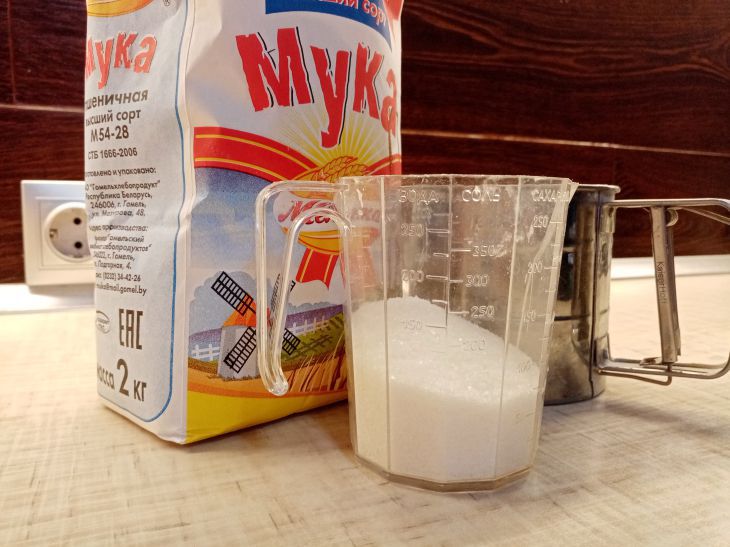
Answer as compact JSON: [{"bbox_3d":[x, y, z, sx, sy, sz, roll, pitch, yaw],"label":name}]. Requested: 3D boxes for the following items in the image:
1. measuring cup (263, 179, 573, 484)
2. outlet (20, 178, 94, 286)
[{"bbox_3d":[0.022,0.015,0.186,0.116,0.092,0.076,-2,7,-19],"label":"measuring cup"},{"bbox_3d":[-0.229,-0.033,0.446,0.081,0.081,0.012,-2,7,-22],"label":"outlet"}]

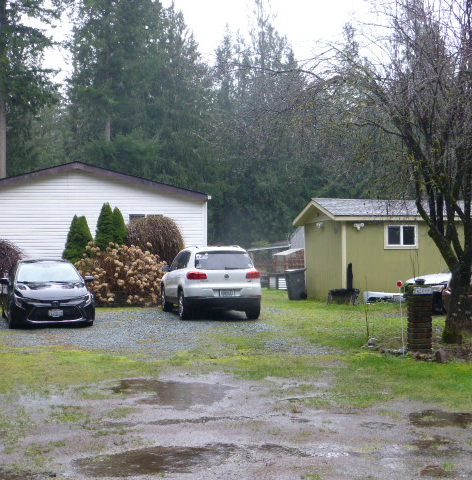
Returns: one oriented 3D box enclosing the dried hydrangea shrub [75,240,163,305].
[{"bbox_3d":[-3.204,0.967,24.051,2.450,1.760,1.900,0,0,-12],"label":"dried hydrangea shrub"}]

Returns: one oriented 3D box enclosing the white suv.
[{"bbox_3d":[-0.677,0.988,21.101,1.870,1.690,4.420,0,0,-13],"label":"white suv"}]

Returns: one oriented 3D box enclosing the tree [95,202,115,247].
[{"bbox_3d":[-3.699,0.402,24.551,0.800,2.880,0.800,0,0,-12],"label":"tree"}]

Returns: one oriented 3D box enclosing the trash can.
[{"bbox_3d":[1.860,1.396,27.000,0.660,0.990,0.580,0,0,-18],"label":"trash can"}]

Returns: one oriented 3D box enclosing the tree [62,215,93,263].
[{"bbox_3d":[-4.415,0.572,24.301,0.950,2.550,0.920,0,0,-12],"label":"tree"}]

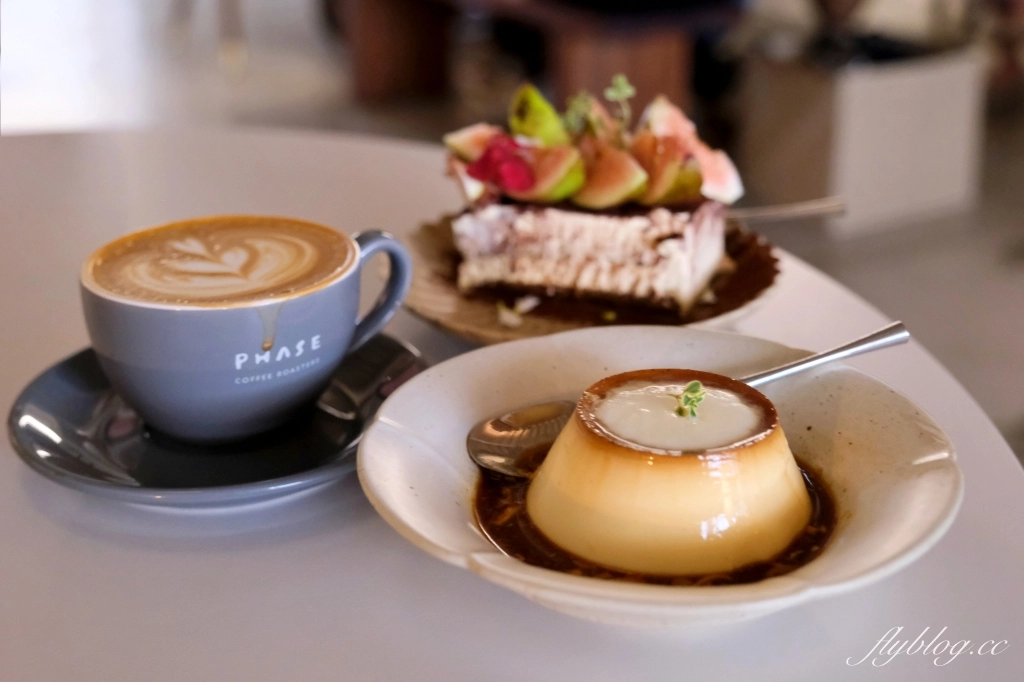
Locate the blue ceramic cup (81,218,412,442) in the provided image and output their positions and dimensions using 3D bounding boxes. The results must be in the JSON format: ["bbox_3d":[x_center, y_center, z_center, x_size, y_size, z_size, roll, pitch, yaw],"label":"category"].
[{"bbox_3d":[-0.091,-0.003,0.456,0.118,0.059,0.096,-9,25,-18],"label":"blue ceramic cup"}]

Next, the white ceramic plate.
[{"bbox_3d":[0.046,0.043,0.404,0.186,0.031,0.186,-1,23,0],"label":"white ceramic plate"}]

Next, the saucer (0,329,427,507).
[{"bbox_3d":[-0.105,0.025,0.463,0.150,0.017,0.150,0,23,0],"label":"saucer"}]

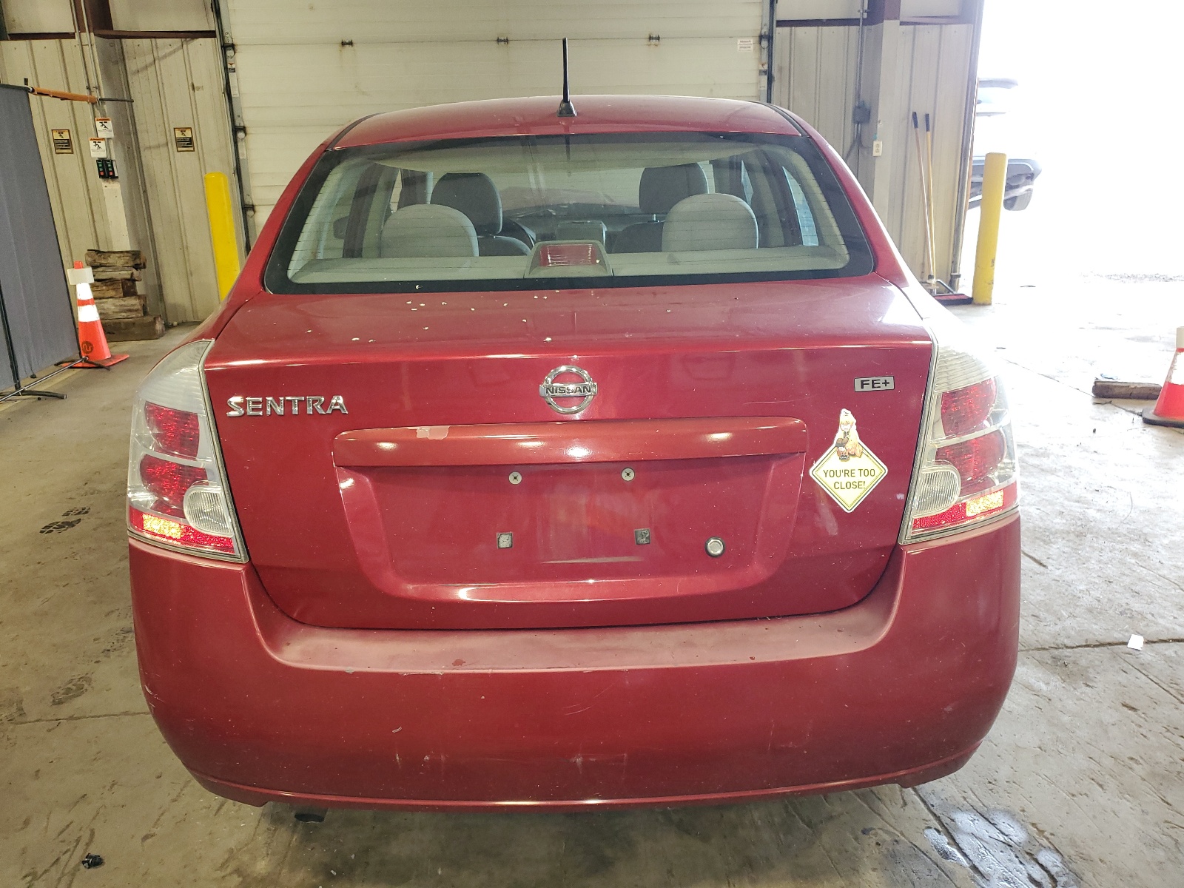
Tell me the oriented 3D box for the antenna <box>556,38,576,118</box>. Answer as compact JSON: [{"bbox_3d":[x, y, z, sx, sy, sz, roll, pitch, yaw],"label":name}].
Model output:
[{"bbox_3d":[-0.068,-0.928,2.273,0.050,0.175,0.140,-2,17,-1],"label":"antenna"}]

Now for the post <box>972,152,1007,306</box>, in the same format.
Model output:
[{"bbox_3d":[3.608,-1.953,8.092,0.168,1.320,0.168,-2,17,-1],"label":"post"}]

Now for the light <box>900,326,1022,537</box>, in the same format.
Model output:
[{"bbox_3d":[0.664,-0.040,1.568,0.310,0.360,0.290,-2,17,-1],"label":"light"}]

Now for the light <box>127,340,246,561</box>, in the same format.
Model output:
[{"bbox_3d":[-0.730,0.001,1.544,0.310,0.360,0.290,-2,17,-1],"label":"light"}]

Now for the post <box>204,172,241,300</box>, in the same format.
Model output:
[{"bbox_3d":[-3.006,-1.548,7.342,0.168,1.320,0.168,-2,17,-1],"label":"post"}]

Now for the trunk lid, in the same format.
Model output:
[{"bbox_3d":[-0.032,-0.008,1.596,1.240,0.500,0.520,-2,17,-1],"label":"trunk lid"}]

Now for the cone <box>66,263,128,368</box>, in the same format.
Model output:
[{"bbox_3d":[-3.692,-0.955,6.495,0.355,0.730,0.355,-2,17,-1],"label":"cone"}]

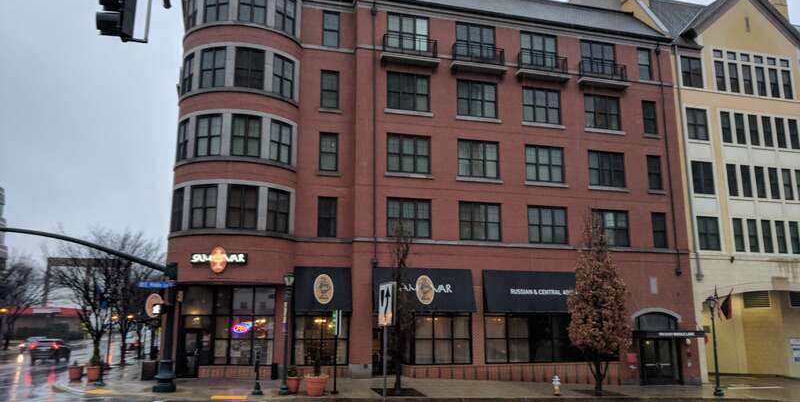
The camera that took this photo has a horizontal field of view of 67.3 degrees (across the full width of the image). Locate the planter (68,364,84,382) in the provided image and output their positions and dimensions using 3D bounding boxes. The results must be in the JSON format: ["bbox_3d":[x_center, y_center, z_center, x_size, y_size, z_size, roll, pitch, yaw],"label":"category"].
[{"bbox_3d":[-12.599,6.725,23.450,0.530,0.580,0.530,3,-12,-16],"label":"planter"}]

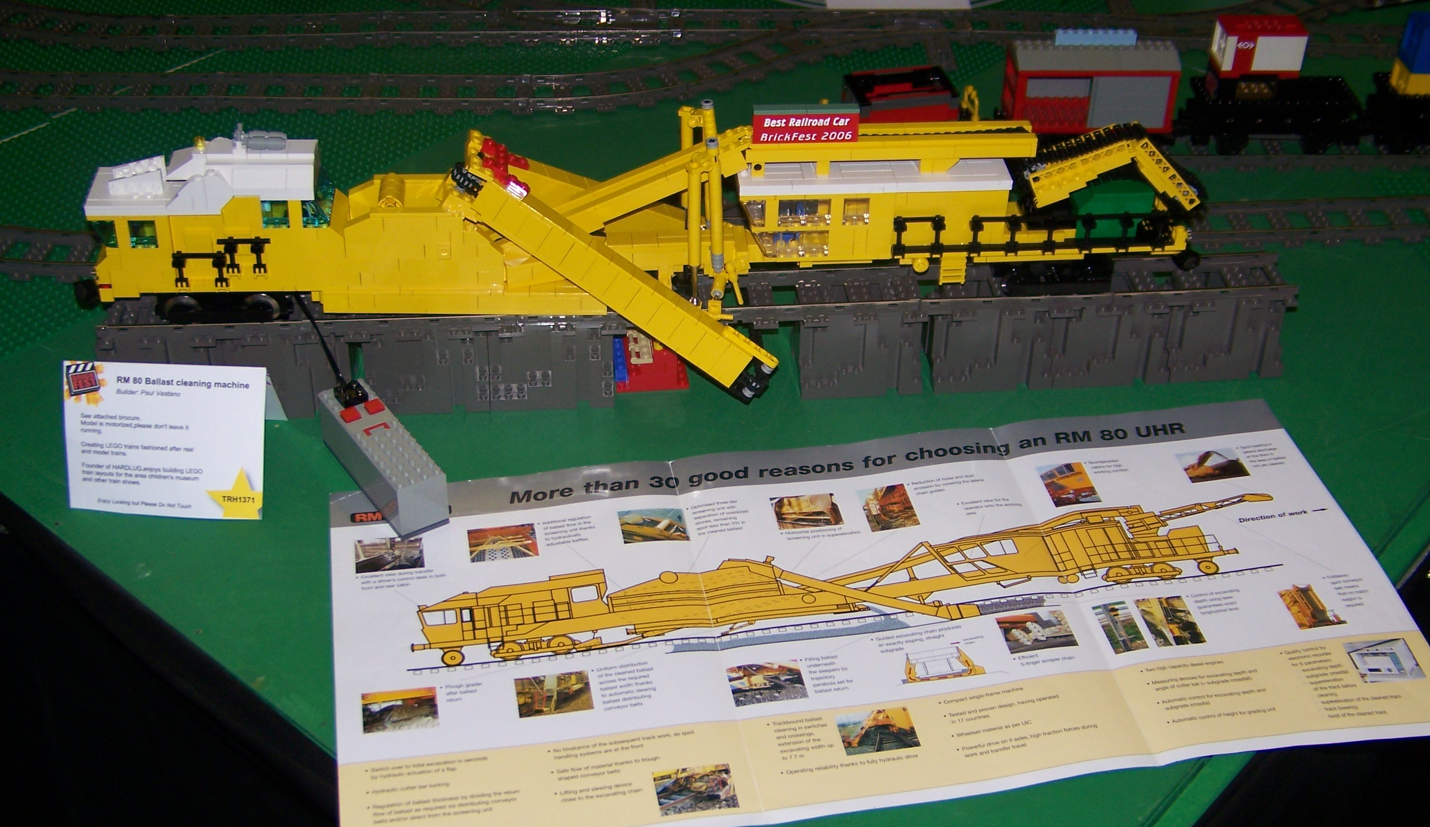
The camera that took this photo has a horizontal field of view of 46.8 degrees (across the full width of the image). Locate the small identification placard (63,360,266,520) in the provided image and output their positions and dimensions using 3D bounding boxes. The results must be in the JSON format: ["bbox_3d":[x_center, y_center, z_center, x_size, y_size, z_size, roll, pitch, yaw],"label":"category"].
[{"bbox_3d":[-0.326,0.001,1.008,0.121,0.077,0.094,3,38,1],"label":"small identification placard"}]

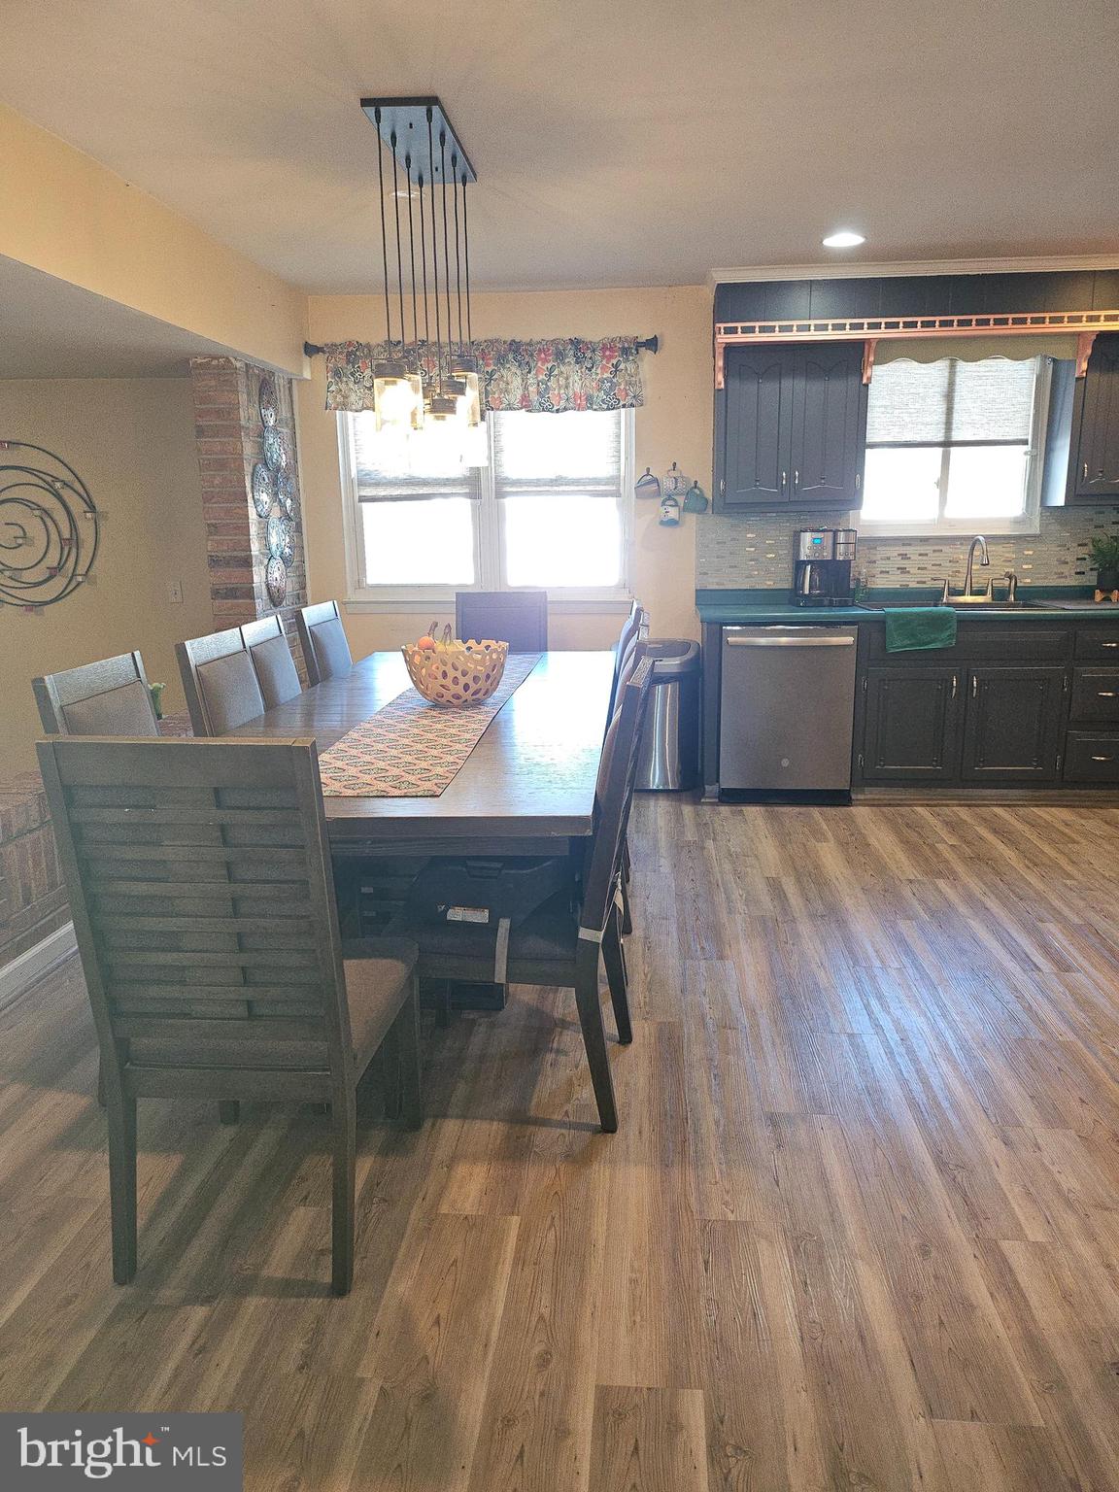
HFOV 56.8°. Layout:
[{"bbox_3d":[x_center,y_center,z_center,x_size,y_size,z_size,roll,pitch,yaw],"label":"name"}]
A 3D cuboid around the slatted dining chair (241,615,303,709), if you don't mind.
[{"bbox_3d":[-0.725,0.069,3.630,0.610,1.018,0.469,0,13,5],"label":"slatted dining chair"}]

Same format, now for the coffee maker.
[{"bbox_3d":[1.286,-0.883,5.061,0.275,0.380,0.255,0,13,4],"label":"coffee maker"}]

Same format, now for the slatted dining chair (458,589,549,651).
[{"bbox_3d":[-0.279,-0.156,4.608,0.469,1.018,0.610,0,13,5],"label":"slatted dining chair"}]

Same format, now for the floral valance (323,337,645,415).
[{"bbox_3d":[-0.373,-1.808,5.056,1.576,0.339,0.100,0,13,4],"label":"floral valance"}]

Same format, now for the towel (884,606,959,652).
[{"bbox_3d":[1.587,-0.515,4.597,0.306,0.202,0.141,0,13,5],"label":"towel"}]

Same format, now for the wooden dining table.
[{"bbox_3d":[-0.368,0.247,3.438,1.070,0.775,2.430,0,13,4],"label":"wooden dining table"}]

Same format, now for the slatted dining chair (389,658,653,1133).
[{"bbox_3d":[-0.092,0.317,2.474,0.605,1.018,0.473,1,13,9],"label":"slatted dining chair"}]

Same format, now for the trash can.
[{"bbox_3d":[0.490,-0.147,5.230,0.430,0.715,0.300,0,13,4],"label":"trash can"}]

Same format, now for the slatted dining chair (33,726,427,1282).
[{"bbox_3d":[-0.582,0.442,2.041,0.478,1.030,0.565,0,13,4],"label":"slatted dining chair"}]

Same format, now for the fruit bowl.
[{"bbox_3d":[-0.336,-0.241,3.371,0.348,0.191,0.348,-1,13,0],"label":"fruit bowl"}]

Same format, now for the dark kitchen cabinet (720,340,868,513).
[{"bbox_3d":[1.051,-1.487,4.832,0.665,0.761,0.317,0,13,5],"label":"dark kitchen cabinet"}]

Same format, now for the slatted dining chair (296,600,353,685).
[{"bbox_3d":[-0.715,-0.066,4.252,0.570,1.025,0.460,0,13,4],"label":"slatted dining chair"}]

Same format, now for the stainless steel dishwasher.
[{"bbox_3d":[1.076,-0.210,5.056,0.605,0.824,0.600,0,13,4],"label":"stainless steel dishwasher"}]

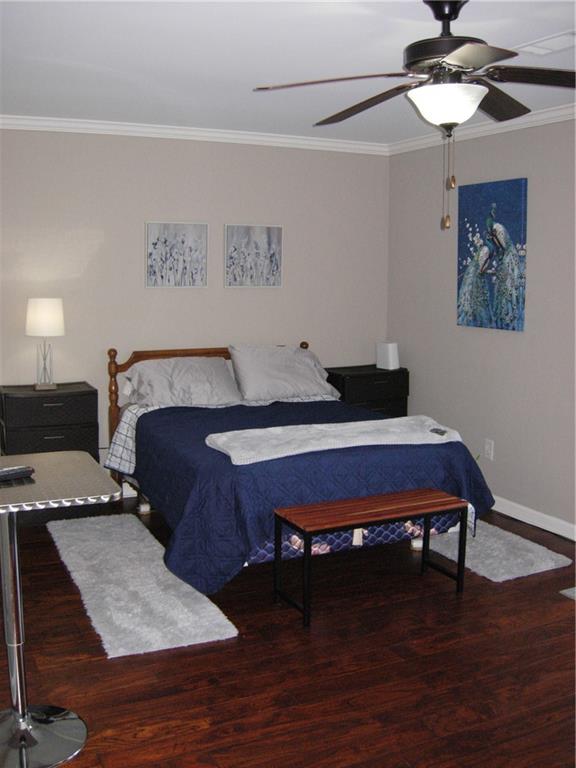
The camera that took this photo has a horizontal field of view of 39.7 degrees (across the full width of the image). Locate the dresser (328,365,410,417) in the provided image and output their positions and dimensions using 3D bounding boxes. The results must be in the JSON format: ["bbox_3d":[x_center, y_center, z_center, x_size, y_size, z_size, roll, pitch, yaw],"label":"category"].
[{"bbox_3d":[0.538,0.302,5.788,0.543,0.817,0.398,-4,9,-26],"label":"dresser"}]

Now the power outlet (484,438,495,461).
[{"bbox_3d":[1.286,0.426,5.115,0.012,0.120,0.074,-4,9,-26],"label":"power outlet"}]

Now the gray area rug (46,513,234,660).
[{"bbox_3d":[-0.838,0.936,4.025,0.558,0.028,1.851,-4,9,-26],"label":"gray area rug"}]

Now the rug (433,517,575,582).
[{"bbox_3d":[0.853,0.835,4.815,0.554,0.028,1.844,-4,9,-26],"label":"rug"}]

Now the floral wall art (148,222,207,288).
[{"bbox_3d":[-0.727,-0.845,5.266,0.433,0.428,0.031,-4,9,-26],"label":"floral wall art"}]

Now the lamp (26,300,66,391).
[{"bbox_3d":[-1.433,-0.235,4.722,0.226,0.537,0.229,-4,9,-26],"label":"lamp"}]

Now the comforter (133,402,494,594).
[{"bbox_3d":[0.023,0.521,4.567,1.691,0.589,1.568,-4,9,-26],"label":"comforter"}]

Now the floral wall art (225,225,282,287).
[{"bbox_3d":[-0.234,-0.878,5.514,0.433,0.428,0.031,-4,9,-26],"label":"floral wall art"}]

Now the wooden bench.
[{"bbox_3d":[0.393,0.784,3.683,0.880,0.450,0.306,-4,9,-26],"label":"wooden bench"}]

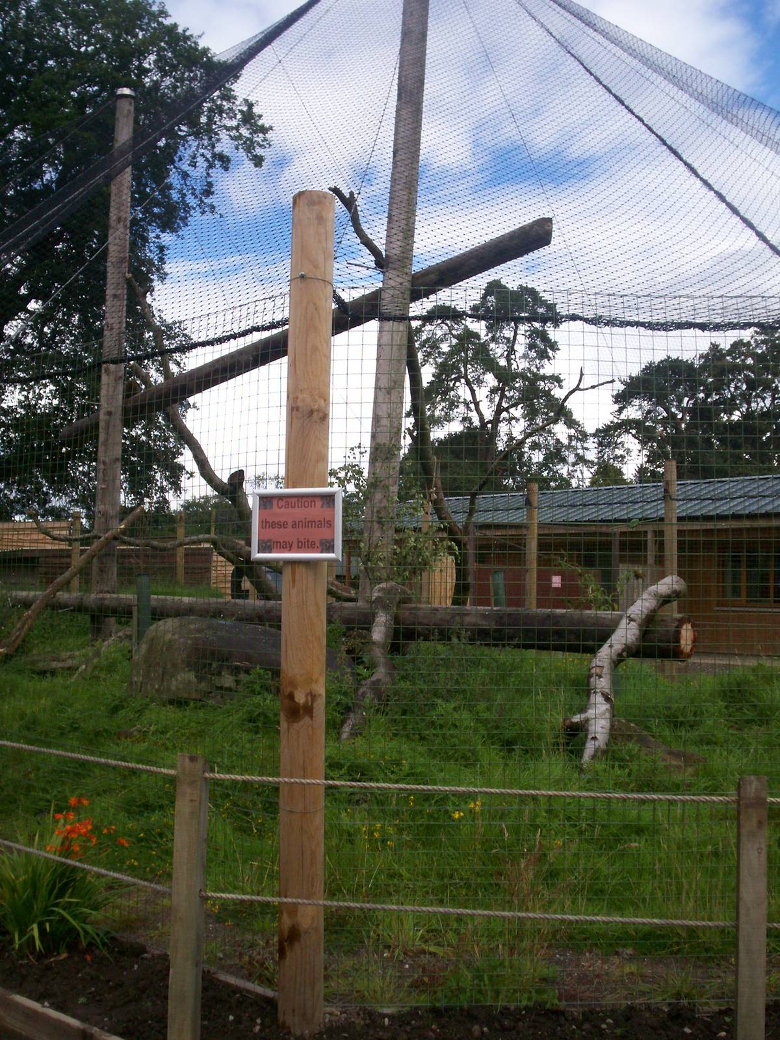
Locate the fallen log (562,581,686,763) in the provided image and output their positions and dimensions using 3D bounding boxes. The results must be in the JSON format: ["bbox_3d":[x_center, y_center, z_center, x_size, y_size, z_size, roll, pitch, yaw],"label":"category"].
[{"bbox_3d":[1.805,1.132,8.300,0.900,1.330,0.850,1,-3,0],"label":"fallen log"}]

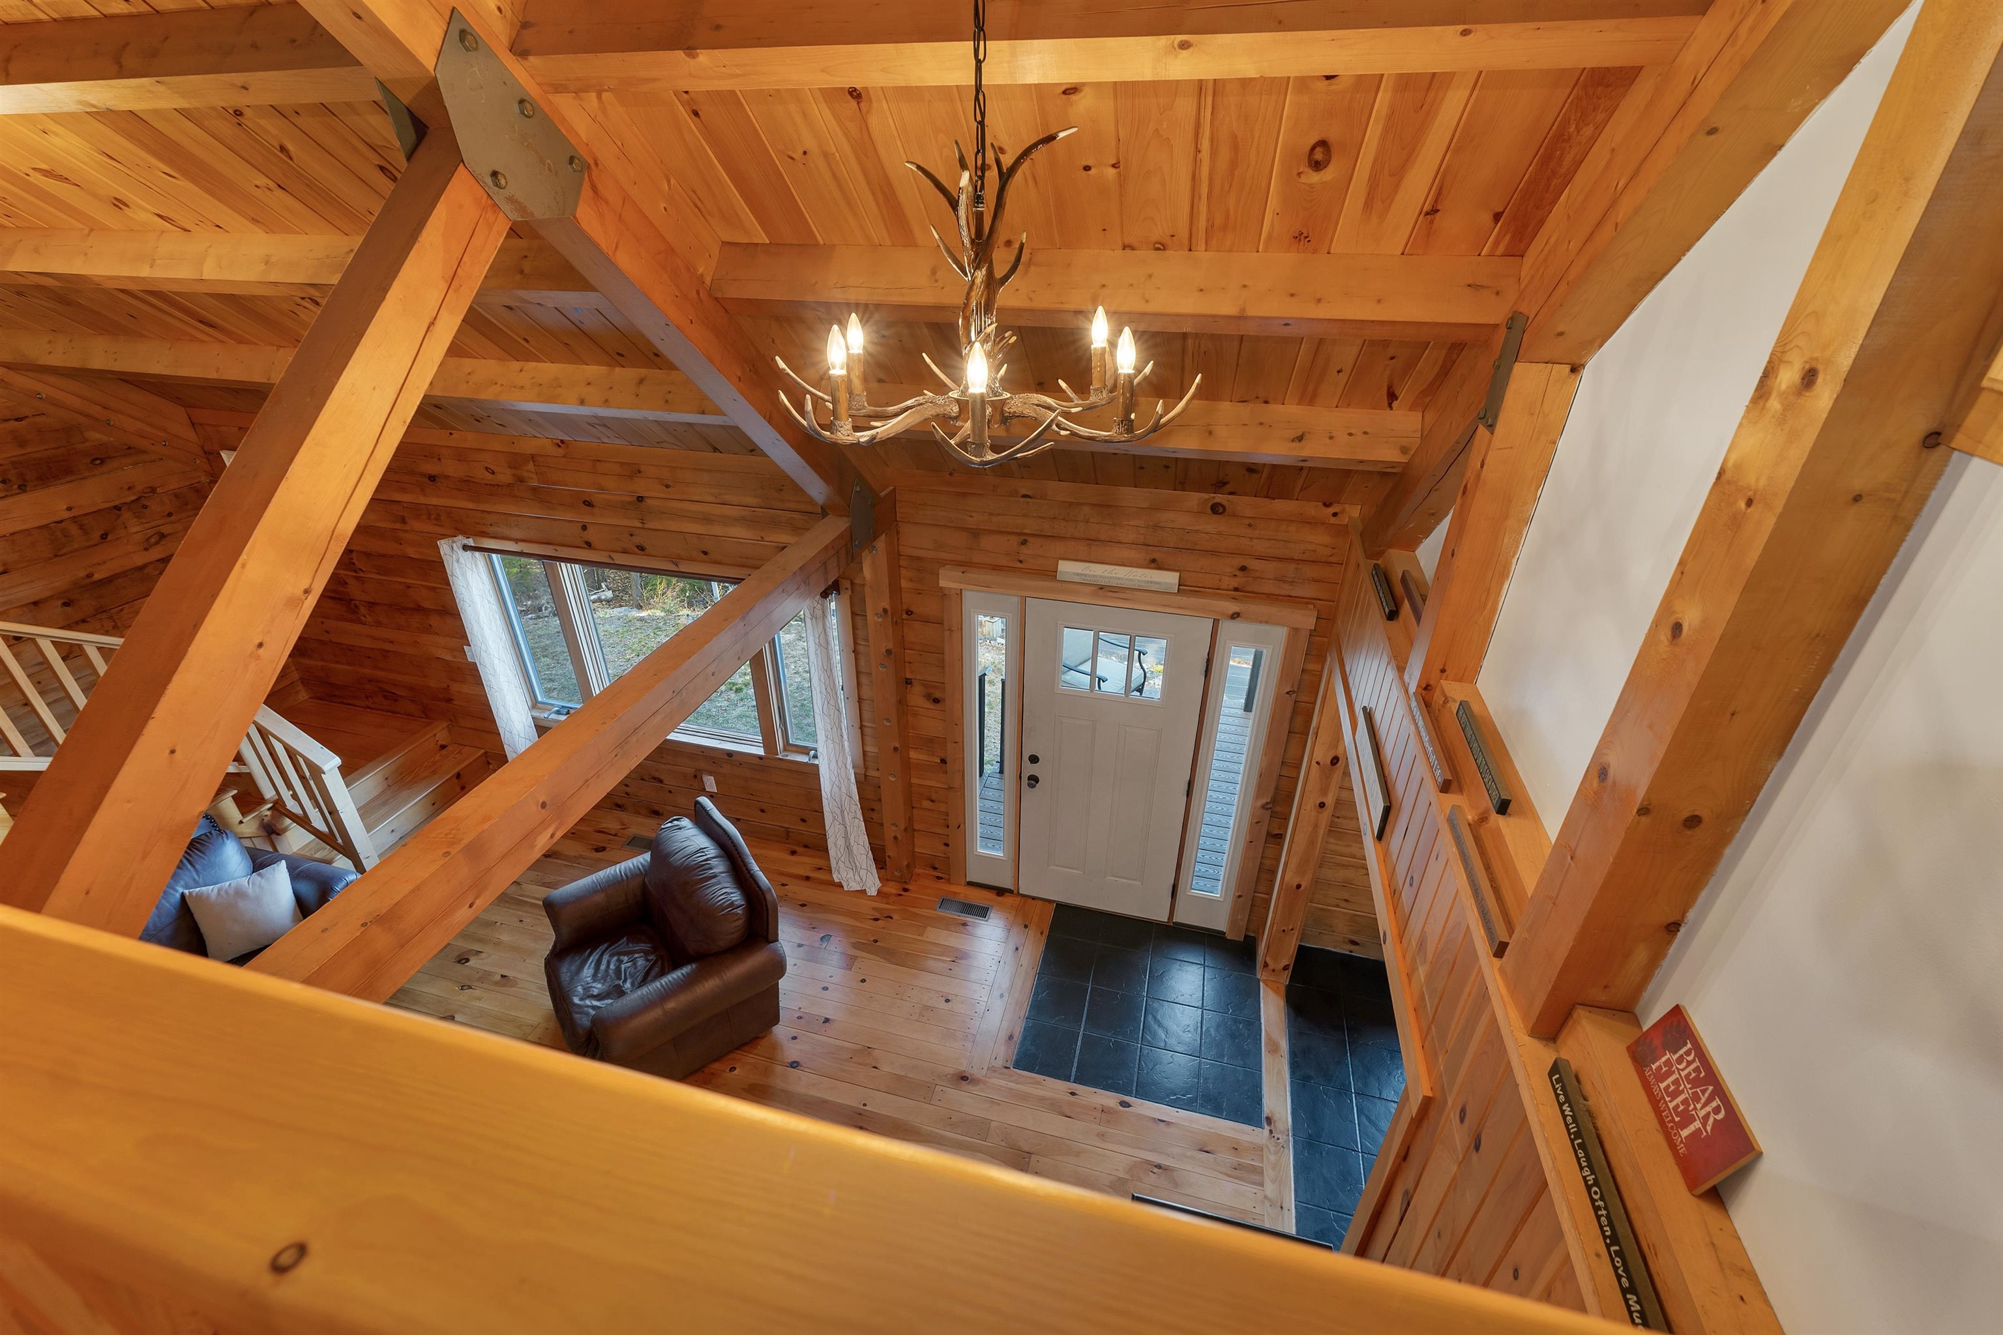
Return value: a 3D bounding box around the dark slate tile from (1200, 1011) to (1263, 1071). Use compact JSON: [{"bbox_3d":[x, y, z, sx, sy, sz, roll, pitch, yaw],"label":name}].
[{"bbox_3d":[1.209,1.959,4.088,0.306,0.013,0.297,7,30,13],"label":"dark slate tile"}]

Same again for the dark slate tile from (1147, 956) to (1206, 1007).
[{"bbox_3d":[0.988,1.780,4.413,0.297,0.013,0.297,7,30,13],"label":"dark slate tile"}]

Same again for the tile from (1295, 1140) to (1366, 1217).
[{"bbox_3d":[1.469,2.290,3.490,0.292,0.013,0.291,7,30,13],"label":"tile"}]

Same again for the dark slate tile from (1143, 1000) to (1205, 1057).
[{"bbox_3d":[0.912,1.921,4.157,0.297,0.013,0.297,7,30,13],"label":"dark slate tile"}]

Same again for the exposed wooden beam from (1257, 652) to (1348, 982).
[{"bbox_3d":[1.565,0.842,4.011,0.167,2.020,0.202,7,30,13],"label":"exposed wooden beam"}]

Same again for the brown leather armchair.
[{"bbox_3d":[-1.742,1.422,4.013,0.960,0.950,0.980,-20,36,-30],"label":"brown leather armchair"}]

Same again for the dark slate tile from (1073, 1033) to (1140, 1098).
[{"bbox_3d":[0.544,2.019,3.960,0.305,0.012,0.285,7,31,12],"label":"dark slate tile"}]

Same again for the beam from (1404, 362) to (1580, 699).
[{"bbox_3d":[1.308,-0.344,2.118,0.148,0.929,0.141,7,30,13],"label":"beam"}]

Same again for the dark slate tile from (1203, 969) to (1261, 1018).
[{"bbox_3d":[1.285,1.819,4.343,0.306,0.013,0.297,7,30,13],"label":"dark slate tile"}]

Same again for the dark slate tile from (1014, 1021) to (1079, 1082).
[{"bbox_3d":[0.243,1.986,4.036,0.311,0.013,0.292,7,30,13],"label":"dark slate tile"}]

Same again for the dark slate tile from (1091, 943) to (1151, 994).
[{"bbox_3d":[0.684,1.734,4.446,0.305,0.012,0.278,7,31,12],"label":"dark slate tile"}]

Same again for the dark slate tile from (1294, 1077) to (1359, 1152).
[{"bbox_3d":[1.551,2.153,3.737,0.291,0.012,0.283,7,31,12],"label":"dark slate tile"}]

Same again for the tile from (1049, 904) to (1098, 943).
[{"bbox_3d":[0.454,1.564,4.733,0.295,0.012,0.251,7,31,12],"label":"tile"}]

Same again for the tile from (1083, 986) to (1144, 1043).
[{"bbox_3d":[0.615,1.875,4.204,0.305,0.012,0.291,7,31,12],"label":"tile"}]

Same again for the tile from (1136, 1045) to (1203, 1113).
[{"bbox_3d":[0.836,2.061,3.904,0.297,0.013,0.292,7,30,13],"label":"tile"}]

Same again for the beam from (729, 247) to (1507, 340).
[{"bbox_3d":[0.205,-1.034,2.137,2.130,0.180,0.100,7,-8,12],"label":"beam"}]

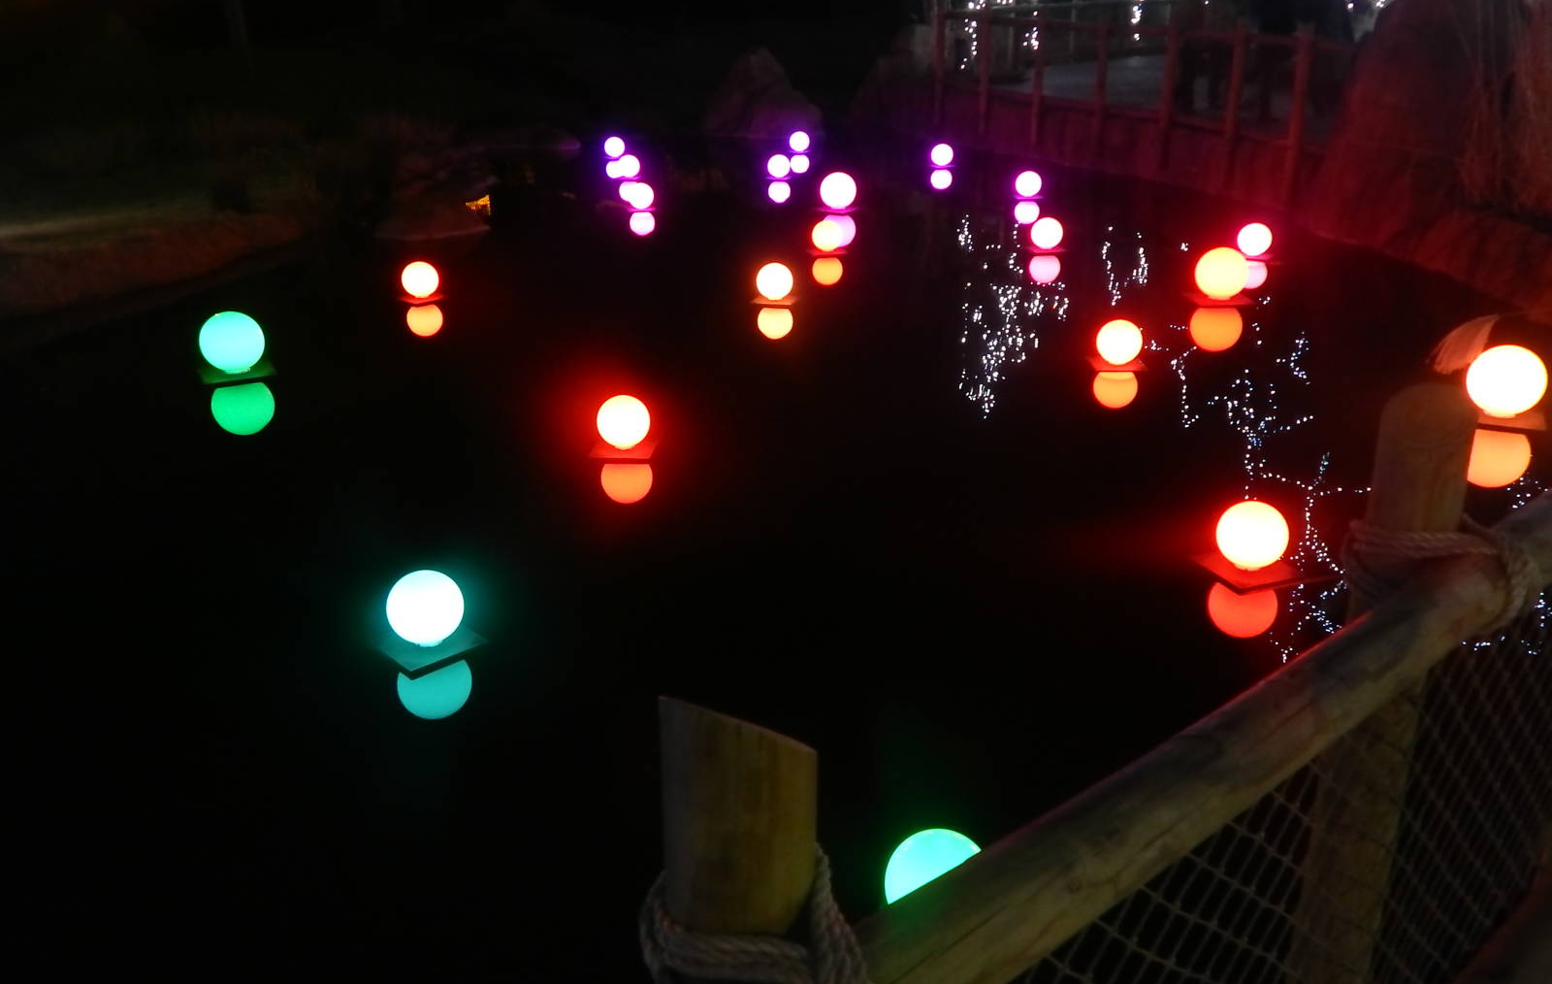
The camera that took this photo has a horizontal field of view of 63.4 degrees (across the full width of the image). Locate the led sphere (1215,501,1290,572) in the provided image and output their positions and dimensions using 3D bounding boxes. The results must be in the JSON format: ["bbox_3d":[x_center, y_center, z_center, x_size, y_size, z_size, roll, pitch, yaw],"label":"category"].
[{"bbox_3d":[1.792,0.164,4.726,0.250,0.256,0.250,-1,21,0],"label":"led sphere"}]

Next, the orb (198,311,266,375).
[{"bbox_3d":[-3.247,-0.894,7.497,0.350,0.356,0.350,-1,21,0],"label":"orb"}]

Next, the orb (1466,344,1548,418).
[{"bbox_3d":[4.247,-0.647,7.301,0.400,0.400,0.400,-1,22,0],"label":"orb"}]

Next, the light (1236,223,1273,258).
[{"bbox_3d":[4.468,-2.355,11.717,0.289,0.289,0.289,-1,22,0],"label":"light"}]

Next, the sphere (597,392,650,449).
[{"bbox_3d":[-0.742,-0.341,6.111,0.250,0.256,0.250,-1,21,0],"label":"sphere"}]

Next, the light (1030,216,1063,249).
[{"bbox_3d":[2.609,-2.487,12.090,0.289,0.289,0.289,-1,22,0],"label":"light"}]

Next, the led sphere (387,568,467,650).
[{"bbox_3d":[-1.381,0.454,4.941,0.289,0.289,0.289,-1,22,0],"label":"led sphere"}]

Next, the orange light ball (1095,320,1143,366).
[{"bbox_3d":[2.316,-1.010,8.467,0.289,0.289,0.289,-1,22,0],"label":"orange light ball"}]

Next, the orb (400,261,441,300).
[{"bbox_3d":[-2.605,-1.553,9.191,0.250,0.256,0.250,-1,21,0],"label":"orb"}]

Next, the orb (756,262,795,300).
[{"bbox_3d":[-0.011,-1.728,10.309,0.289,0.289,0.289,-1,22,0],"label":"orb"}]

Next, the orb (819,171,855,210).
[{"bbox_3d":[0.714,-3.458,14.415,0.400,0.400,0.400,-1,22,0],"label":"orb"}]

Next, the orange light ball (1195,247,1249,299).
[{"bbox_3d":[3.177,-1.557,8.950,0.350,0.356,0.350,-1,21,0],"label":"orange light ball"}]

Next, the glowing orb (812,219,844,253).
[{"bbox_3d":[0.437,-2.189,10.739,0.250,0.256,0.250,-1,21,0],"label":"glowing orb"}]

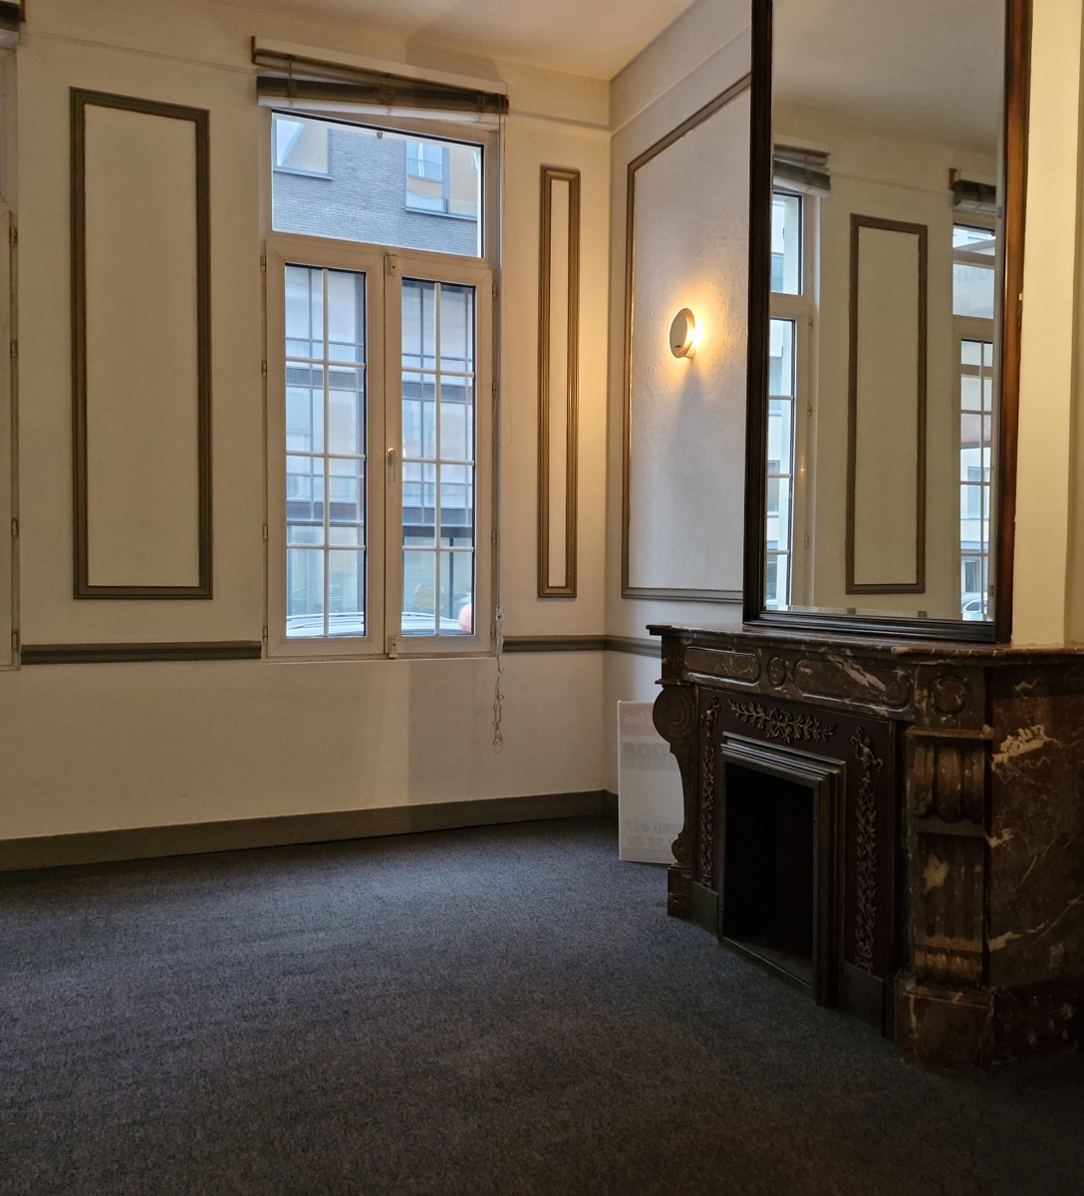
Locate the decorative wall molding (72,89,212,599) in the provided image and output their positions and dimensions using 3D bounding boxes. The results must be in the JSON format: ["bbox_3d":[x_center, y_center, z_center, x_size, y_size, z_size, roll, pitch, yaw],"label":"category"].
[{"bbox_3d":[-1.683,-1.046,4.479,0.547,2.107,0.030,0,2,-24],"label":"decorative wall molding"}]

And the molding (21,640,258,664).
[{"bbox_3d":[-1.684,0.234,4.517,0.960,0.077,0.030,0,2,-24],"label":"molding"}]

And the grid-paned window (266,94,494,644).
[{"bbox_3d":[-0.730,-0.968,4.940,1.100,2.487,0.090,0,2,-24],"label":"grid-paned window"}]

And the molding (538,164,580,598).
[{"bbox_3d":[0.096,-1.058,5.254,0.219,2.124,0.030,0,2,-24],"label":"molding"}]

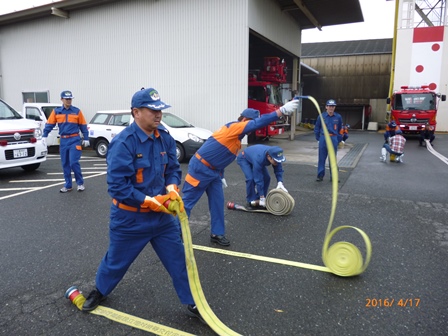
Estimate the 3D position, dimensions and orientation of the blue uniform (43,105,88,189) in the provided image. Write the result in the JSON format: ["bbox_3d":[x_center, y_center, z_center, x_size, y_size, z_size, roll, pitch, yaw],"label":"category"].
[{"bbox_3d":[-2.872,-0.405,6.580,0.800,1.460,0.360,-1,9,-8],"label":"blue uniform"}]

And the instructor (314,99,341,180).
[{"bbox_3d":[2.209,-0.581,7.660,0.600,1.720,0.340,2,9,13],"label":"instructor"}]

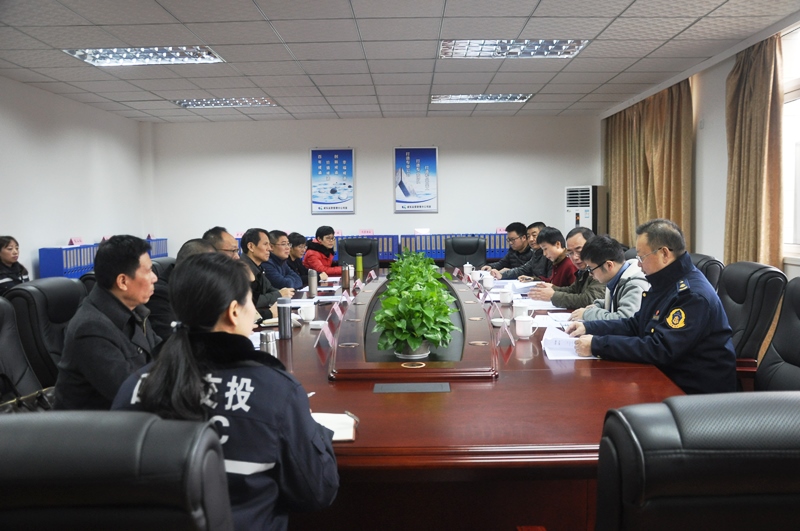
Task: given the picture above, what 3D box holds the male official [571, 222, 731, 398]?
[{"bbox_3d":[1.081,0.472,2.553,0.680,1.330,0.550,0,5,6],"label":"male official"}]

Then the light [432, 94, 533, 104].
[{"bbox_3d":[0.949,-1.981,7.039,1.200,0.080,0.550,0,5,1],"label":"light"}]

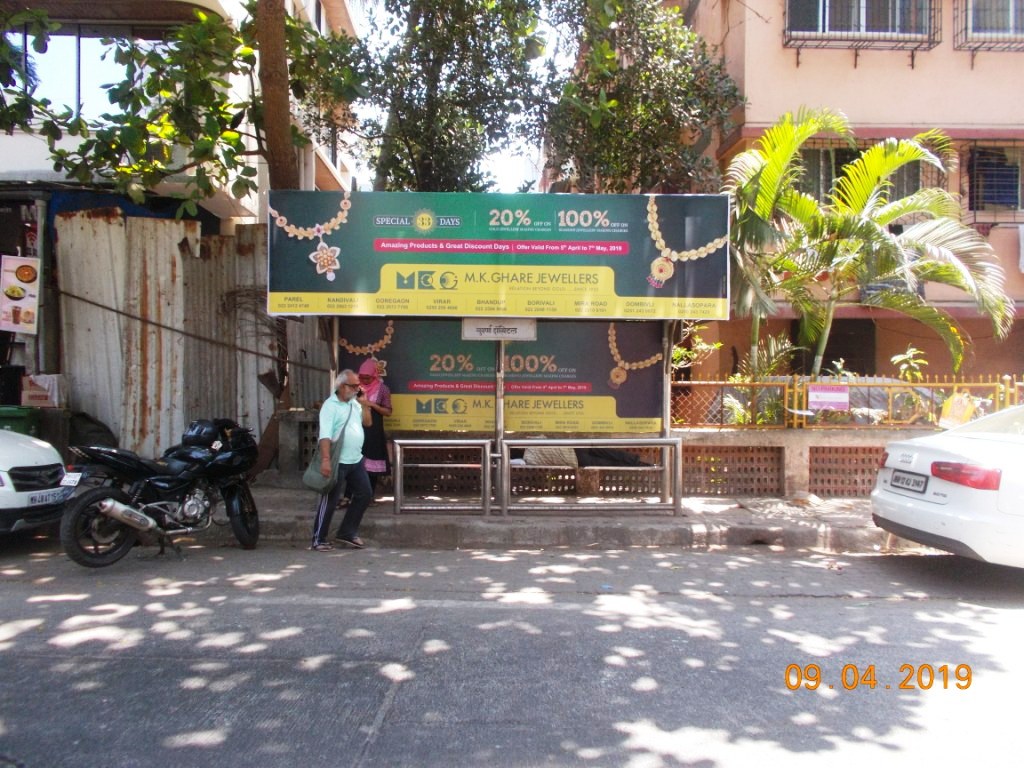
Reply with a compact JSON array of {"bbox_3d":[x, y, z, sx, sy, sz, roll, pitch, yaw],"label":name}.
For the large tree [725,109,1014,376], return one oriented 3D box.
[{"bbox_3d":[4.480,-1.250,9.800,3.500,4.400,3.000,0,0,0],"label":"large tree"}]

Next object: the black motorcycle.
[{"bbox_3d":[-2.840,0.900,6.480,0.720,1.170,1.960,0,0,32],"label":"black motorcycle"}]

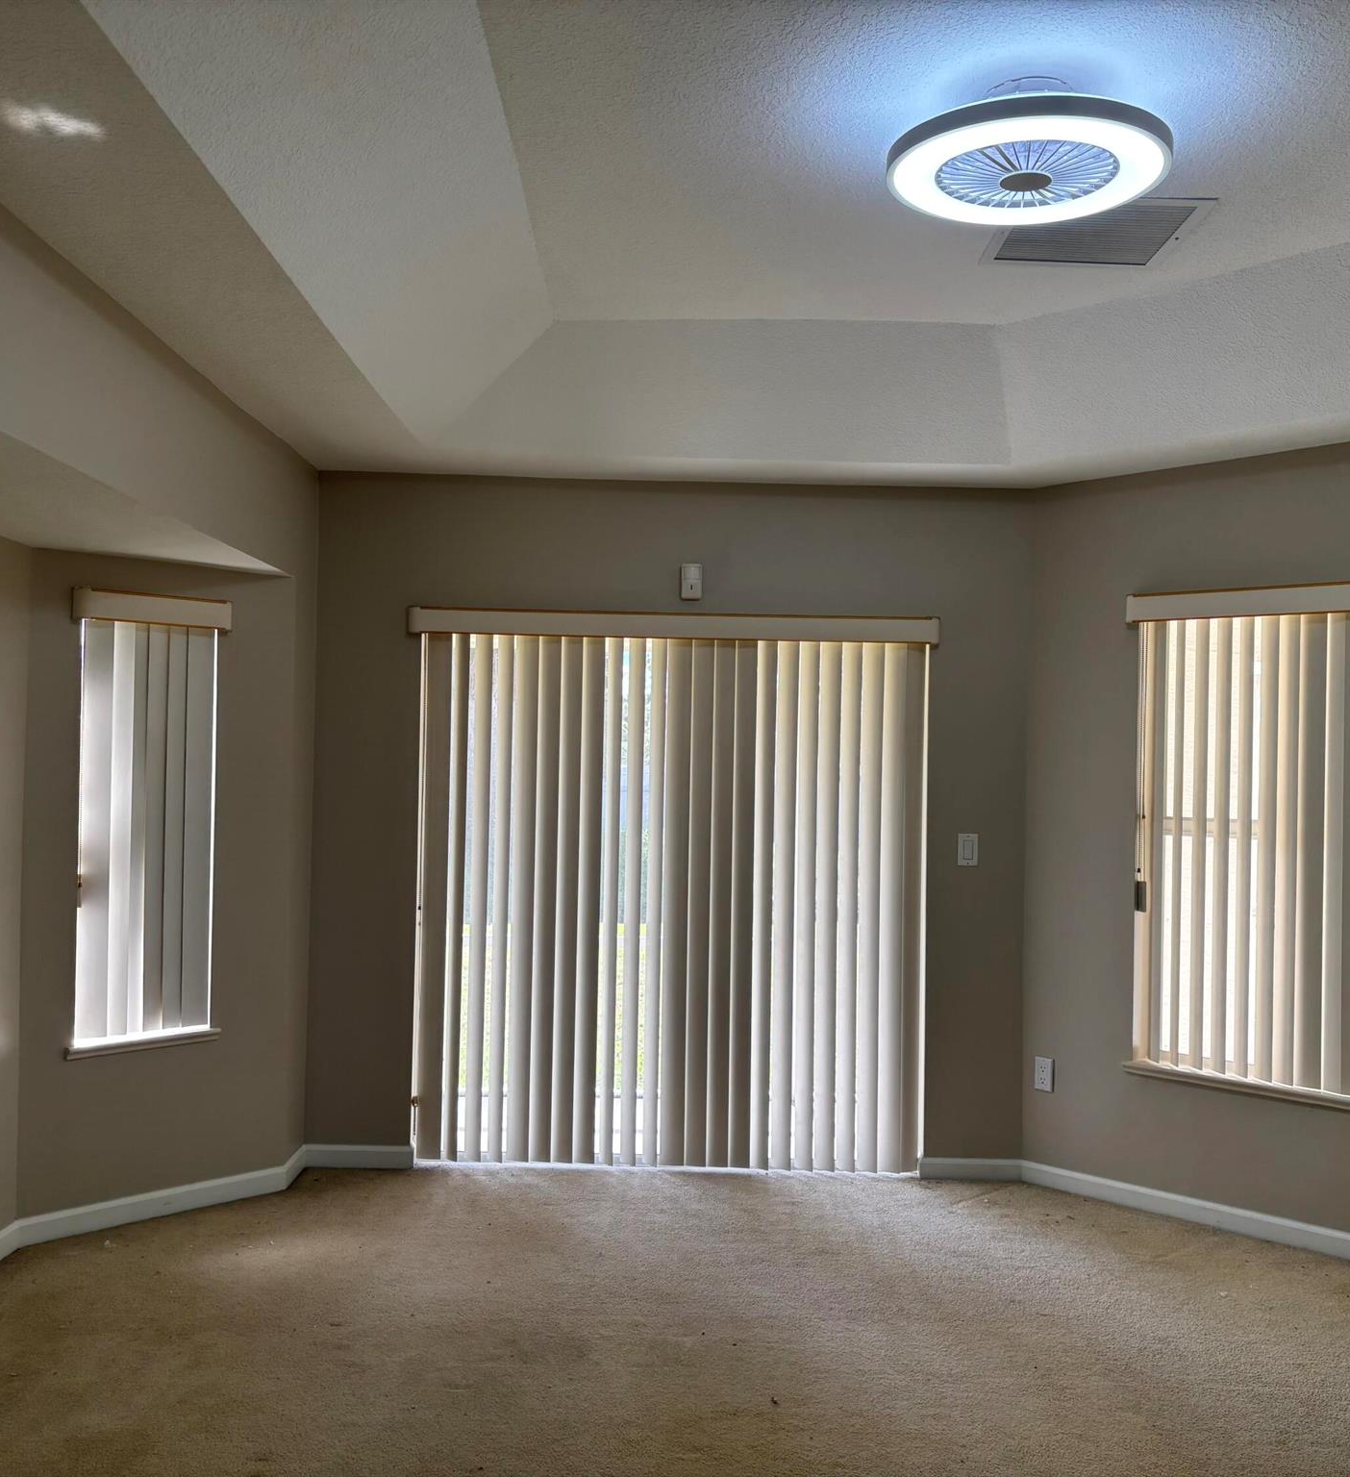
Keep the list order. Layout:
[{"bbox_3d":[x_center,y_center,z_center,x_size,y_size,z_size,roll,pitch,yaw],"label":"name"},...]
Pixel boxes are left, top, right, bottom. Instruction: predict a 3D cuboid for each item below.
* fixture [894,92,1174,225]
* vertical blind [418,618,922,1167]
[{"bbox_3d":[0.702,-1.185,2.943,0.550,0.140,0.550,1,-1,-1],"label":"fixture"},{"bbox_3d":[-0.007,0.574,5.302,1.822,1.921,0.080,1,-1,-1],"label":"vertical blind"}]

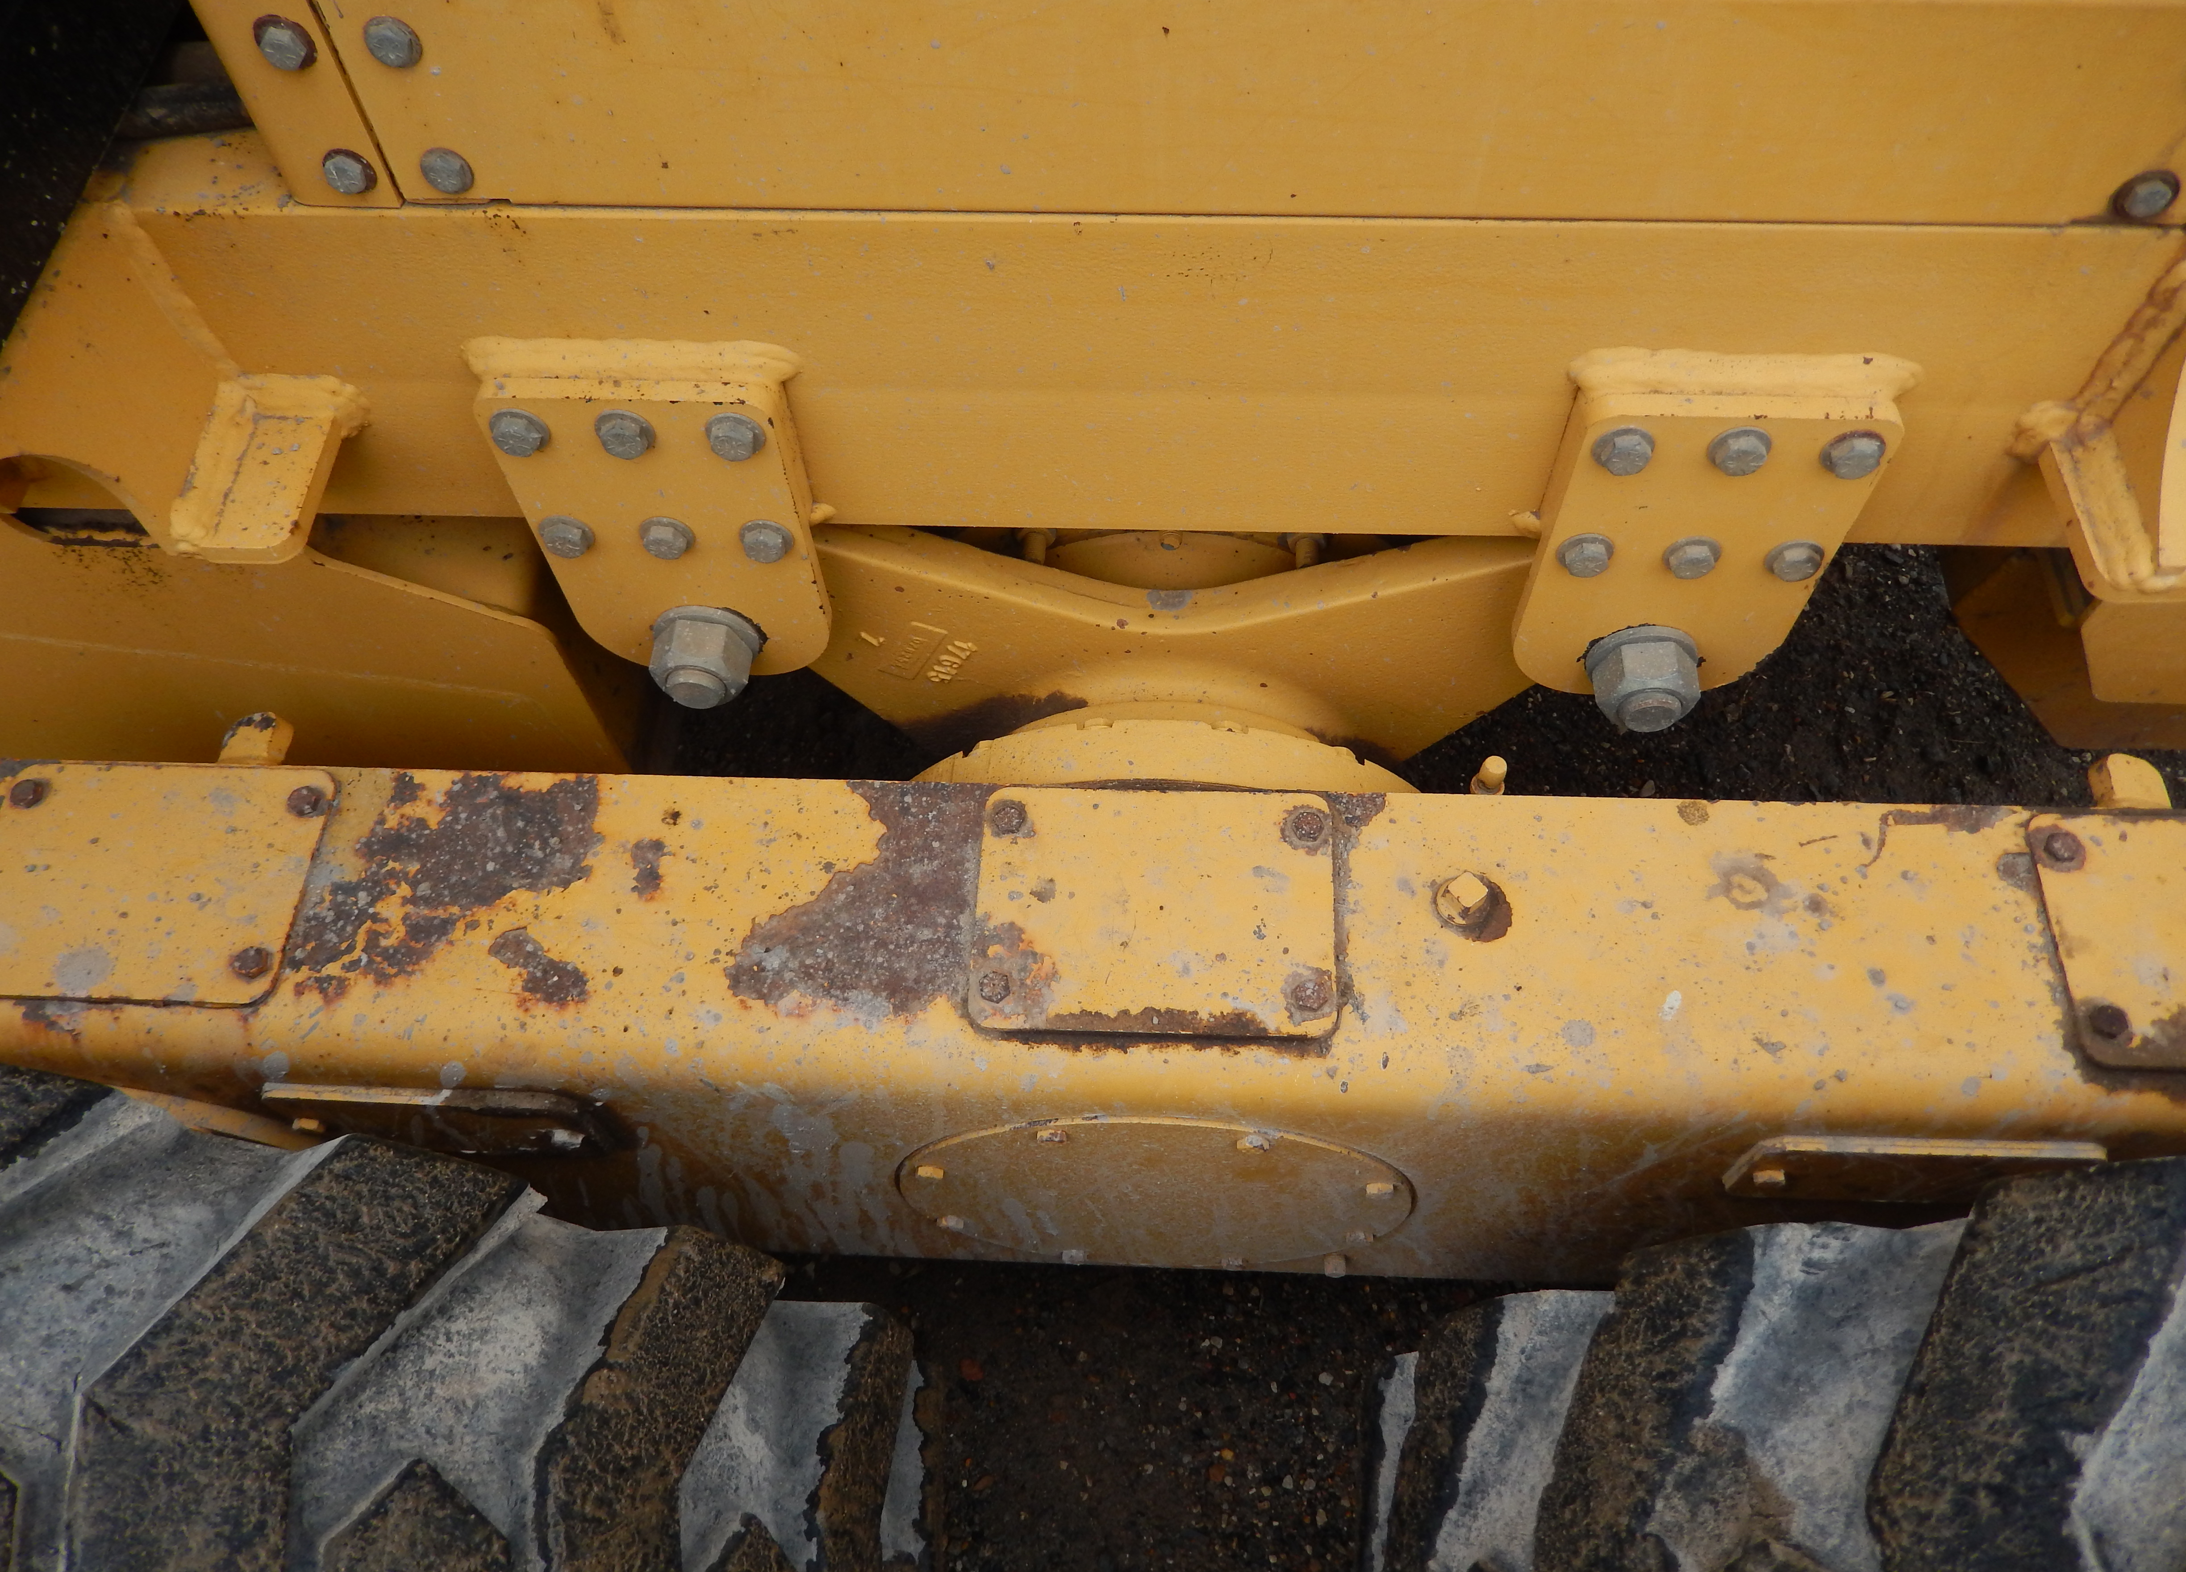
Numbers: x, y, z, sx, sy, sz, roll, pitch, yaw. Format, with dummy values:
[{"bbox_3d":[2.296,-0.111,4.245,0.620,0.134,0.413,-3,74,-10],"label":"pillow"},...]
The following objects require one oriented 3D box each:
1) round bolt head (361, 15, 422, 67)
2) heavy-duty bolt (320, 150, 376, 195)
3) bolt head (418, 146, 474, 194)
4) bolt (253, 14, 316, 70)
[{"bbox_3d":[-0.341,-0.358,0.765,0.027,0.027,0.011,2,58,2],"label":"round bolt head"},{"bbox_3d":[-0.393,-0.319,0.830,0.028,0.028,0.011,2,58,2],"label":"heavy-duty bolt"},{"bbox_3d":[-0.339,-0.319,0.826,0.027,0.027,0.011,2,58,2],"label":"bolt head"},{"bbox_3d":[-0.396,-0.358,0.769,0.029,0.029,0.011,2,58,2],"label":"bolt"}]

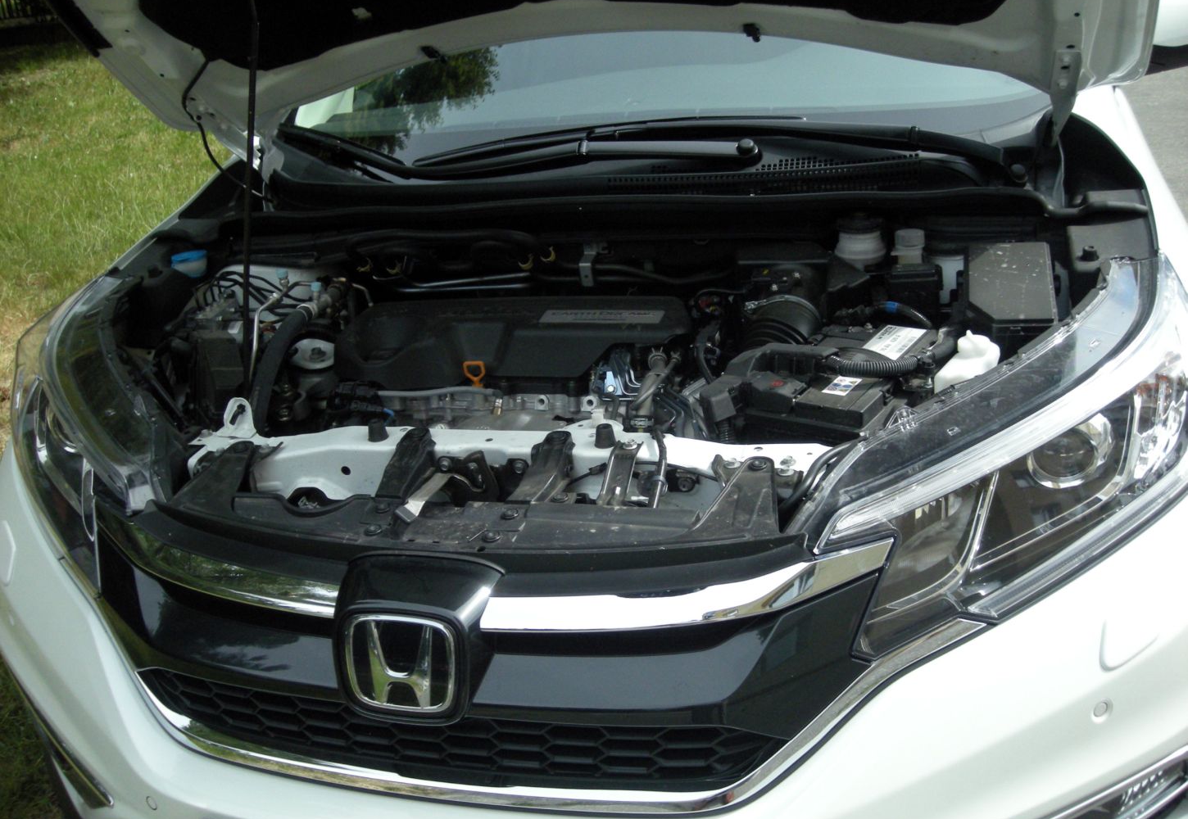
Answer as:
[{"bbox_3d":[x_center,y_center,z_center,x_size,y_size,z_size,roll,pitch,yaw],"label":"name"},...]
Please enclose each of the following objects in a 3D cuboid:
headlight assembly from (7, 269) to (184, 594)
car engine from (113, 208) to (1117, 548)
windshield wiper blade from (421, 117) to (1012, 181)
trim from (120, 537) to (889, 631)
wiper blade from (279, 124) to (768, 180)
[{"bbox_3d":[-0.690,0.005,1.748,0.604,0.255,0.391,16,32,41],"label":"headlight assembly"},{"bbox_3d":[-0.084,0.064,1.664,1.300,0.480,0.720,1,24,17],"label":"car engine"},{"bbox_3d":[0.170,-0.400,1.883,0.975,0.090,0.105,1,24,17],"label":"windshield wiper blade"},{"bbox_3d":[-0.188,0.177,1.331,1.000,0.078,0.170,1,24,17],"label":"trim"},{"bbox_3d":[-0.201,-0.434,2.012,0.965,0.085,0.165,6,26,27],"label":"wiper blade"}]

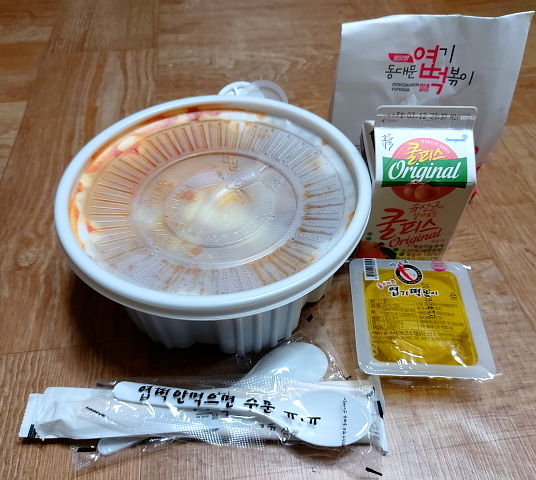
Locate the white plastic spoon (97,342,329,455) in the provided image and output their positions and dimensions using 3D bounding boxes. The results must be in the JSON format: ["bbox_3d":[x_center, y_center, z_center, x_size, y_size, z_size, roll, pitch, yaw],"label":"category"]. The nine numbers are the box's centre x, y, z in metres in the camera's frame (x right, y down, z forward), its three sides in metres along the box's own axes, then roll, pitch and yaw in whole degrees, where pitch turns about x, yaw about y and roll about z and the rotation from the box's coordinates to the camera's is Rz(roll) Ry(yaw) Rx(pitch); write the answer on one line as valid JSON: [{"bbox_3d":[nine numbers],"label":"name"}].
[{"bbox_3d":[-0.032,0.106,0.304,0.160,0.016,0.036,-17,51,-14],"label":"white plastic spoon"}]

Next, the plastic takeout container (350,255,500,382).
[{"bbox_3d":[0.105,0.061,0.336,0.088,0.028,0.095,2,49,2],"label":"plastic takeout container"}]

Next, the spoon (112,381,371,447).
[{"bbox_3d":[-0.018,0.106,0.295,0.166,0.018,0.037,5,49,5],"label":"spoon"}]

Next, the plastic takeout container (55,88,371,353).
[{"bbox_3d":[-0.039,-0.019,0.369,0.227,0.086,0.227,-1,49,0],"label":"plastic takeout container"}]

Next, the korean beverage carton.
[{"bbox_3d":[0.108,-0.046,0.360,0.070,0.133,0.070,0,49,1],"label":"korean beverage carton"}]

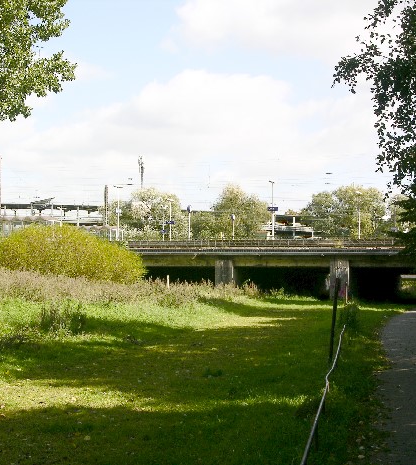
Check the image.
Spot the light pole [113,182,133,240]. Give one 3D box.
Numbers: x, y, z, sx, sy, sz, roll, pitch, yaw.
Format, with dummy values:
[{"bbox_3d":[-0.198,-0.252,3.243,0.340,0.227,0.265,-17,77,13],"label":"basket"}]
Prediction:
[{"bbox_3d":[-11.491,-2.657,138.000,1.900,7.700,0.500,0,-3,0],"label":"light pole"}]

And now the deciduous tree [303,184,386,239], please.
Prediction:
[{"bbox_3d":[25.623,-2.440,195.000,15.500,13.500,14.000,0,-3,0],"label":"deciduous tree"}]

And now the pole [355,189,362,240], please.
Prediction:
[{"bbox_3d":[21.442,-2.351,148.000,0.800,7.100,0.400,0,-3,0],"label":"pole"}]

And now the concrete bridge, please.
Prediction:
[{"bbox_3d":[8.363,4.946,131.990,37.000,7.400,14.000,0,-3,0],"label":"concrete bridge"}]

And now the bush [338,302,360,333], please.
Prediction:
[{"bbox_3d":[5.244,3.150,38.500,0.850,1.120,0.800,0,-3,0],"label":"bush"}]

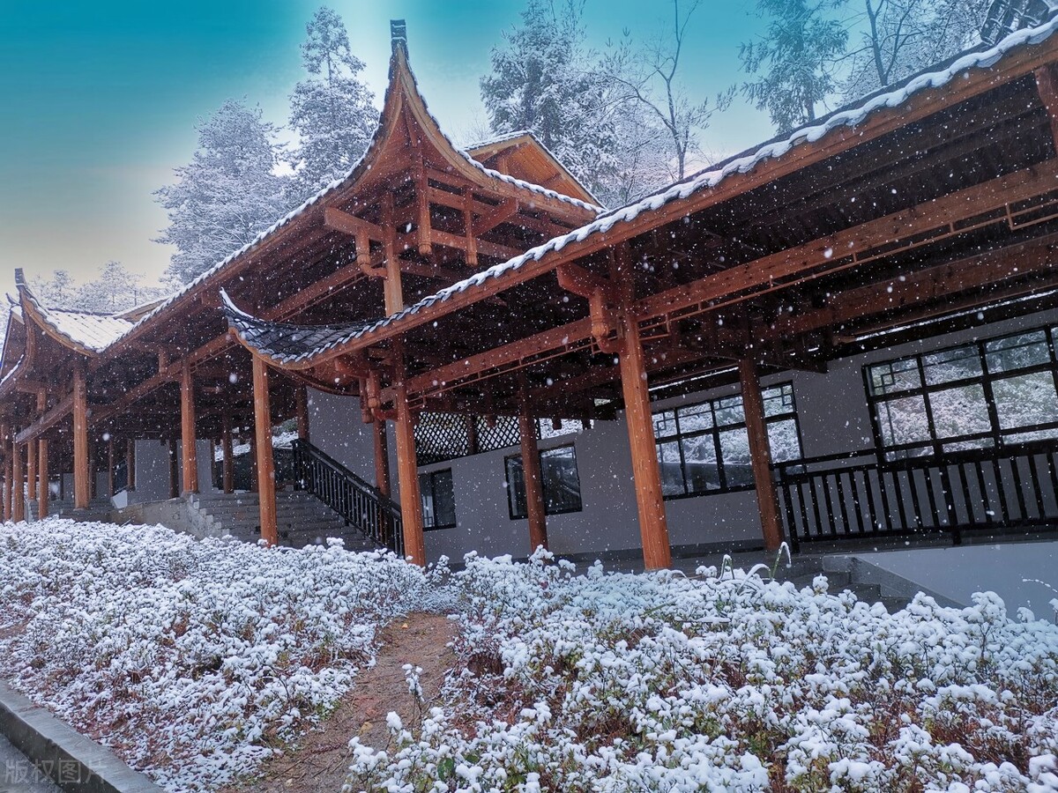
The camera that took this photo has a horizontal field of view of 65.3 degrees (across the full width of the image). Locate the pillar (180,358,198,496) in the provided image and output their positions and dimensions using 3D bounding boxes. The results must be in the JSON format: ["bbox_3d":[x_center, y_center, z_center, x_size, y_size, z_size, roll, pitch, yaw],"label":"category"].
[{"bbox_3d":[-7.447,0.623,18.045,0.280,2.933,0.280,4,-14,-45],"label":"pillar"}]

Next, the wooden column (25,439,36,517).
[{"bbox_3d":[-16.995,2.662,28.208,0.250,2.768,0.250,3,-12,-45],"label":"wooden column"}]

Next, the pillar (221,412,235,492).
[{"bbox_3d":[-8.237,1.559,22.457,0.280,2.397,0.280,4,-14,-45],"label":"pillar"}]

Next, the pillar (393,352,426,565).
[{"bbox_3d":[-1.619,0.858,11.003,0.260,3.021,0.260,-15,-14,42],"label":"pillar"}]

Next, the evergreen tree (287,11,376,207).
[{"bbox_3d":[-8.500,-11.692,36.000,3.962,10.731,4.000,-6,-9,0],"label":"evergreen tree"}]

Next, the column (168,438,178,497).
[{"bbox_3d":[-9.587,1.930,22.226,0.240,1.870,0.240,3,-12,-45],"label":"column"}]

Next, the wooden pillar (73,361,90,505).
[{"bbox_3d":[-11.282,0.961,20.784,0.290,3.769,0.290,3,-12,-45],"label":"wooden pillar"}]

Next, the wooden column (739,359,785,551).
[{"bbox_3d":[3.163,0.732,11.250,0.280,2.651,0.280,4,-14,-45],"label":"wooden column"}]

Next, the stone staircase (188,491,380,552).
[{"bbox_3d":[-4.498,2.305,15.385,2.250,1.500,3.000,3,-12,-45],"label":"stone staircase"}]

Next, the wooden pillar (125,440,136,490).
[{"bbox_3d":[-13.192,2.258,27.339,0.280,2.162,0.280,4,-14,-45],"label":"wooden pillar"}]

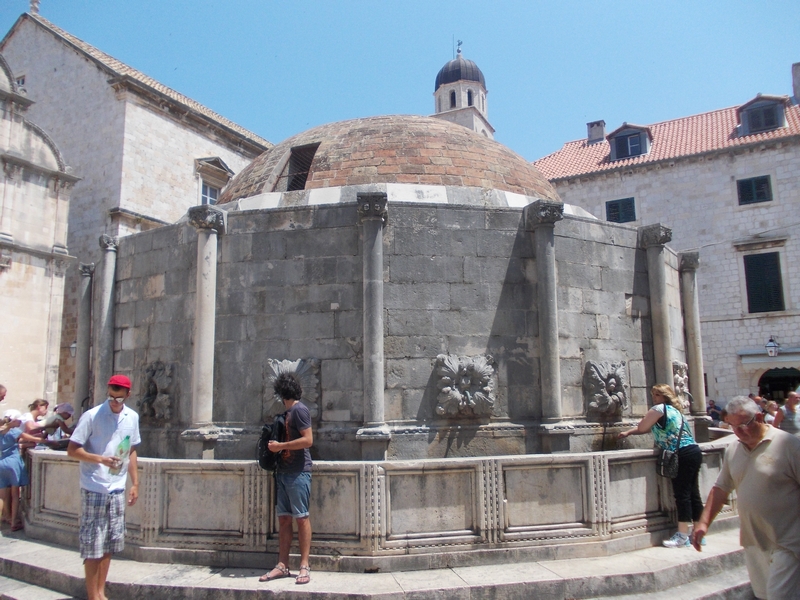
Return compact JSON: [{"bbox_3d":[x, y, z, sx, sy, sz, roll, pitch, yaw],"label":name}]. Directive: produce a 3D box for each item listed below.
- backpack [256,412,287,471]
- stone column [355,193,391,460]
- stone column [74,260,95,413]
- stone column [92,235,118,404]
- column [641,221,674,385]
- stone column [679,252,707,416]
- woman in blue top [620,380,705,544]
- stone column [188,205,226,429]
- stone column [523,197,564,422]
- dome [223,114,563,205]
[{"bbox_3d":[-1.128,1.251,5.680,0.230,0.470,0.300,2,-9,-15],"label":"backpack"},{"bbox_3d":[-0.274,0.284,6.783,0.330,2.804,0.340,0,-8,1],"label":"stone column"},{"bbox_3d":[-4.826,0.589,9.967,0.270,2.445,0.270,3,-9,-21],"label":"stone column"},{"bbox_3d":[-3.779,0.346,8.337,0.270,2.445,0.270,8,-11,-43],"label":"stone column"},{"bbox_3d":[3.296,0.290,8.181,0.320,2.445,0.330,8,-11,-43],"label":"column"},{"bbox_3d":[4.418,0.514,9.763,0.310,2.445,0.300,-4,-9,24],"label":"stone column"},{"bbox_3d":[2.783,1.709,6.874,0.780,1.650,0.520,-6,-10,36],"label":"woman in blue top"},{"bbox_3d":[-2.181,0.177,7.228,0.320,2.445,0.330,-4,-9,24],"label":"stone column"},{"bbox_3d":[1.648,0.147,7.144,0.320,2.445,0.340,3,-9,-21],"label":"stone column"},{"bbox_3d":[-0.174,-2.122,12.189,6.630,2.069,6.630,0,-8,0],"label":"dome"}]

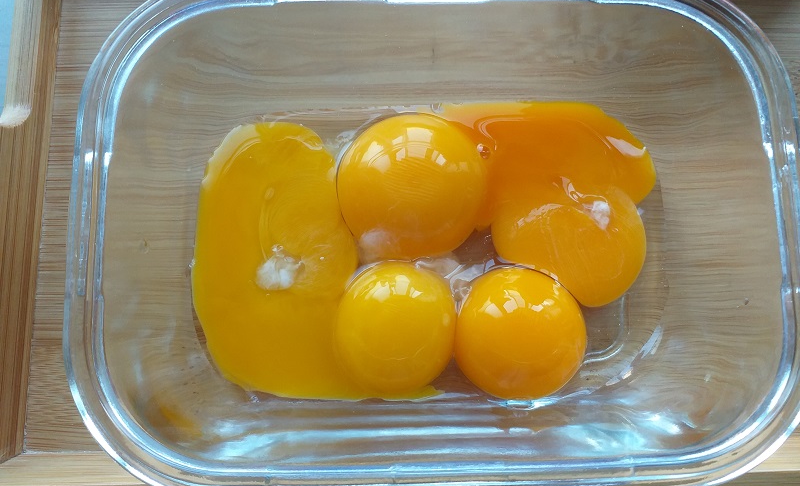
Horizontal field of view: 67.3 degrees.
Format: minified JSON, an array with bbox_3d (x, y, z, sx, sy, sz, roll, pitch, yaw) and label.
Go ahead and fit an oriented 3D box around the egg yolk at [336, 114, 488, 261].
[{"bbox_3d":[0.004,-0.018,0.190,0.048,0.022,0.048,0,79,0],"label":"egg yolk"}]

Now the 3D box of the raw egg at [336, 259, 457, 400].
[{"bbox_3d":[-0.001,0.025,0.180,0.038,0.025,0.038,0,79,0],"label":"raw egg"}]

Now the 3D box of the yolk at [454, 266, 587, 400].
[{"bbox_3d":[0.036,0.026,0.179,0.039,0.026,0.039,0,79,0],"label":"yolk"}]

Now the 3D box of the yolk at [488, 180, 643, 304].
[{"bbox_3d":[0.053,0.000,0.189,0.049,0.016,0.040,0,79,0],"label":"yolk"}]

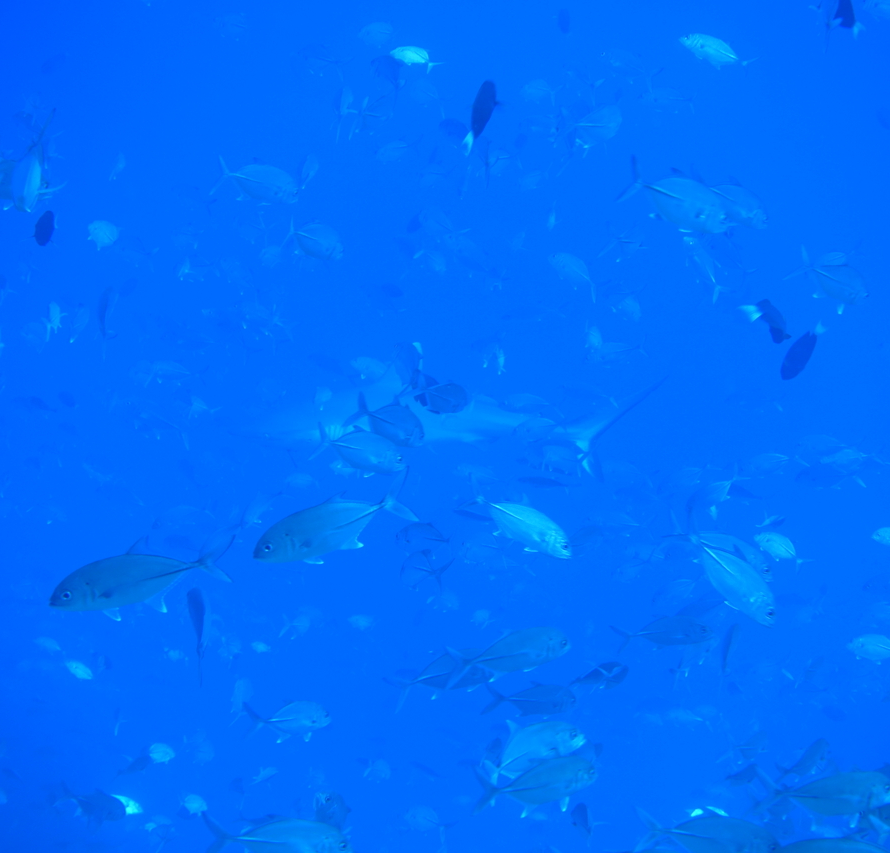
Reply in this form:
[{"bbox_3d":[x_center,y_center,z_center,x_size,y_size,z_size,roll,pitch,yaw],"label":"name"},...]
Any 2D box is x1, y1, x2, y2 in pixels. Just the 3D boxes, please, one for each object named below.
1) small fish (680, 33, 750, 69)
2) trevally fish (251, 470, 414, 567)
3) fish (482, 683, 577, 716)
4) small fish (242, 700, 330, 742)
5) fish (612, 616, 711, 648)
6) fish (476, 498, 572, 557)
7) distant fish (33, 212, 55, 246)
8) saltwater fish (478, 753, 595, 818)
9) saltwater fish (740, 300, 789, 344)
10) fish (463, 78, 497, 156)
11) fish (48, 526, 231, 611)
[{"bbox_3d":[1.389,-1.901,12.500,0.500,0.180,0.080,13,-5,-24],"label":"small fish"},{"bbox_3d":[-0.324,0.270,7.200,0.500,0.180,0.080,-20,6,-18],"label":"trevally fish"},{"bbox_3d":[0.358,1.157,10.400,0.480,0.170,0.080,9,-5,-32],"label":"fish"},{"bbox_3d":[-0.678,1.263,10.500,0.520,0.185,0.080,5,-4,-43],"label":"small fish"},{"bbox_3d":[0.918,0.874,10.400,0.450,0.160,0.070,2,10,7],"label":"fish"},{"bbox_3d":[0.279,0.372,9.300,0.520,0.185,0.080,32,-11,-17],"label":"fish"},{"bbox_3d":[-1.731,-0.856,10.600,0.080,0.160,0.280,11,15,9],"label":"distant fish"},{"bbox_3d":[0.328,1.303,8.900,0.470,0.175,0.075,-9,13,-23],"label":"saltwater fish"},{"bbox_3d":[1.049,-0.346,8.000,0.220,0.110,0.070,43,-9,-24],"label":"saltwater fish"},{"bbox_3d":[0.111,-0.970,7.700,0.050,0.250,0.110,4,-27,22],"label":"fish"},{"bbox_3d":[-0.817,0.414,6.600,0.520,0.190,0.080,-14,4,-16],"label":"fish"}]

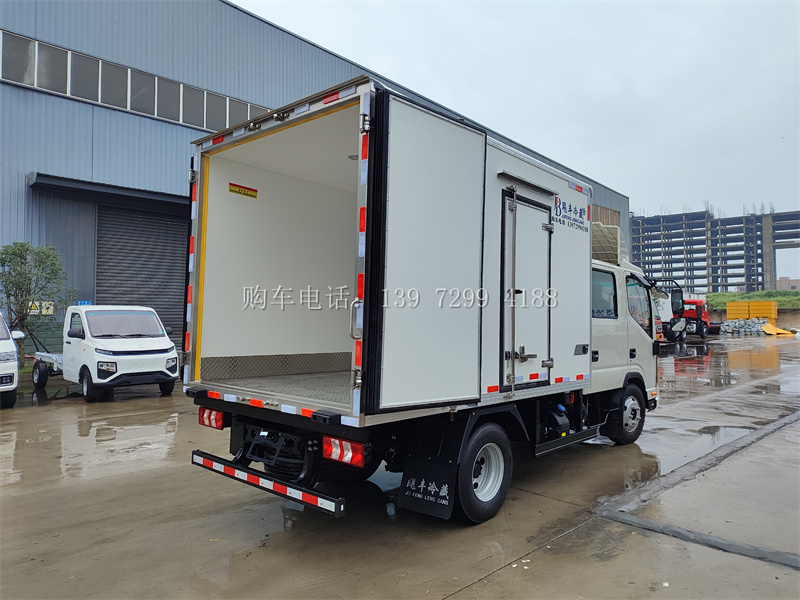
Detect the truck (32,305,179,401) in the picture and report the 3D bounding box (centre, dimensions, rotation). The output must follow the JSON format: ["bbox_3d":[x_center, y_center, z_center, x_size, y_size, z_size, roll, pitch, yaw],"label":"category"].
[{"bbox_3d":[-6.739,1.062,12.431,4.880,1.900,1.700,-2,-3,43],"label":"truck"}]

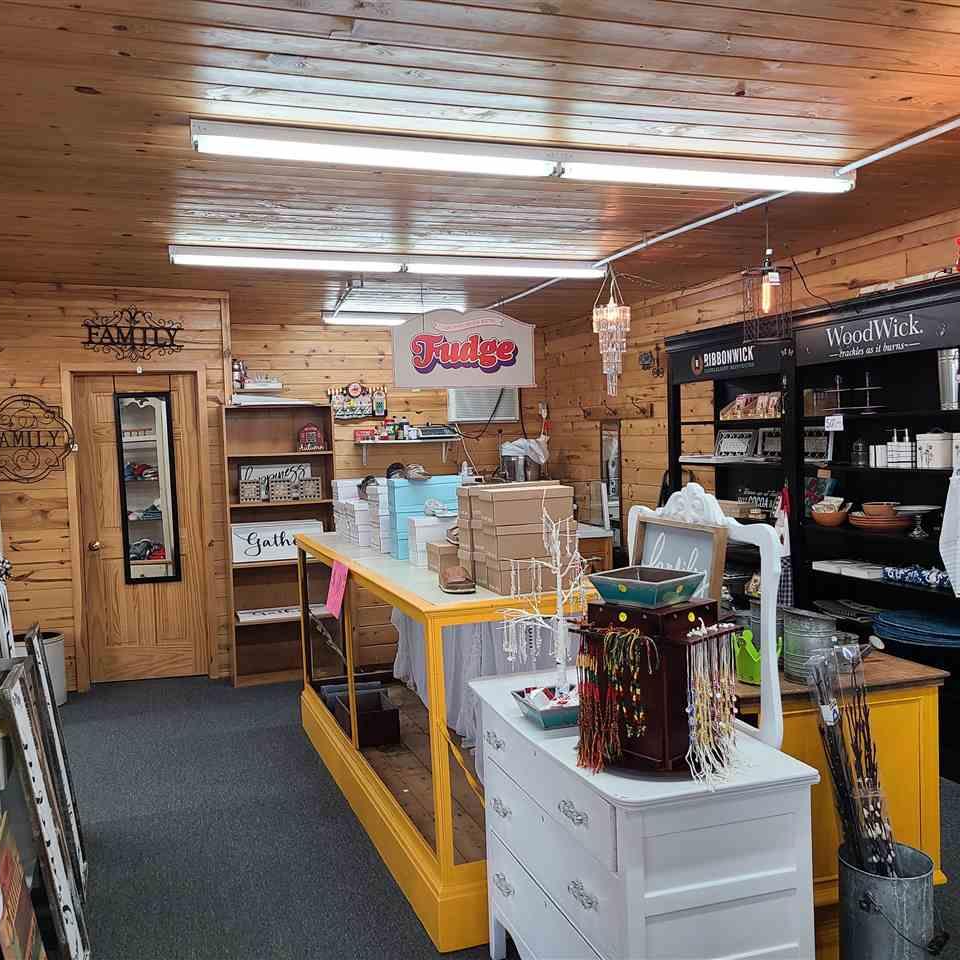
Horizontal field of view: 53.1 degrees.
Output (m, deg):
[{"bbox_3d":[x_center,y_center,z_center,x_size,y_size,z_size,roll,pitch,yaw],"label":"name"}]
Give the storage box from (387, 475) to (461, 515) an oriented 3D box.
[{"bbox_3d":[-0.248,0.051,4.214,0.298,0.116,0.166,-2,3,-18],"label":"storage box"}]

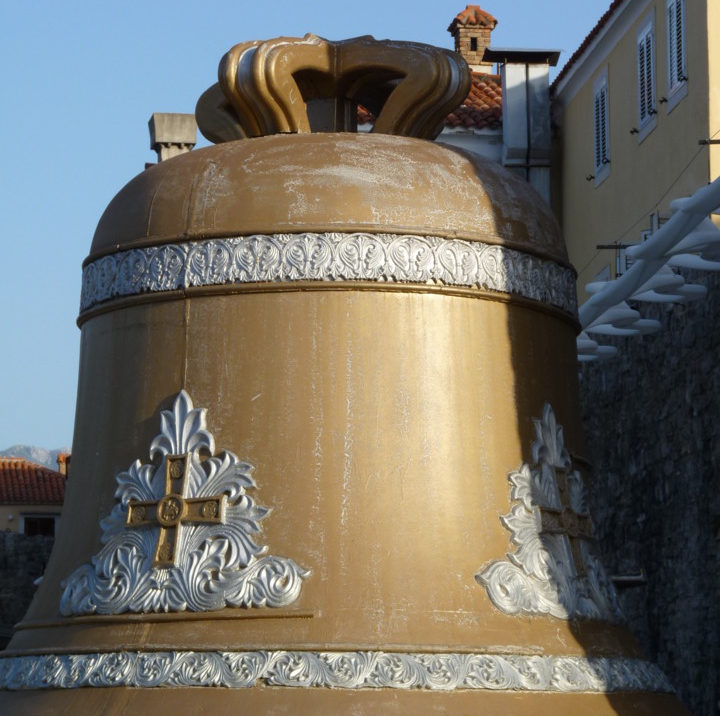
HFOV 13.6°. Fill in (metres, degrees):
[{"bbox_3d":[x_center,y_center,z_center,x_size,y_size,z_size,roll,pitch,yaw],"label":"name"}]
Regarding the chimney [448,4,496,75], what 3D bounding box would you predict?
[{"bbox_3d":[2.121,-5.968,57.000,0.780,1.300,0.780,2,-7,-11],"label":"chimney"}]

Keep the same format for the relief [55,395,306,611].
[{"bbox_3d":[-0.723,0.590,12.051,1.231,0.920,0.201,-4,-20,31],"label":"relief"}]

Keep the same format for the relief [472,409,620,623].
[{"bbox_3d":[0.822,0.649,12.401,0.201,0.920,1.233,-18,-16,30],"label":"relief"}]

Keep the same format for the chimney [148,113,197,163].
[{"bbox_3d":[-3.093,-3.540,50.000,0.720,0.950,0.720,2,-7,-11],"label":"chimney"}]

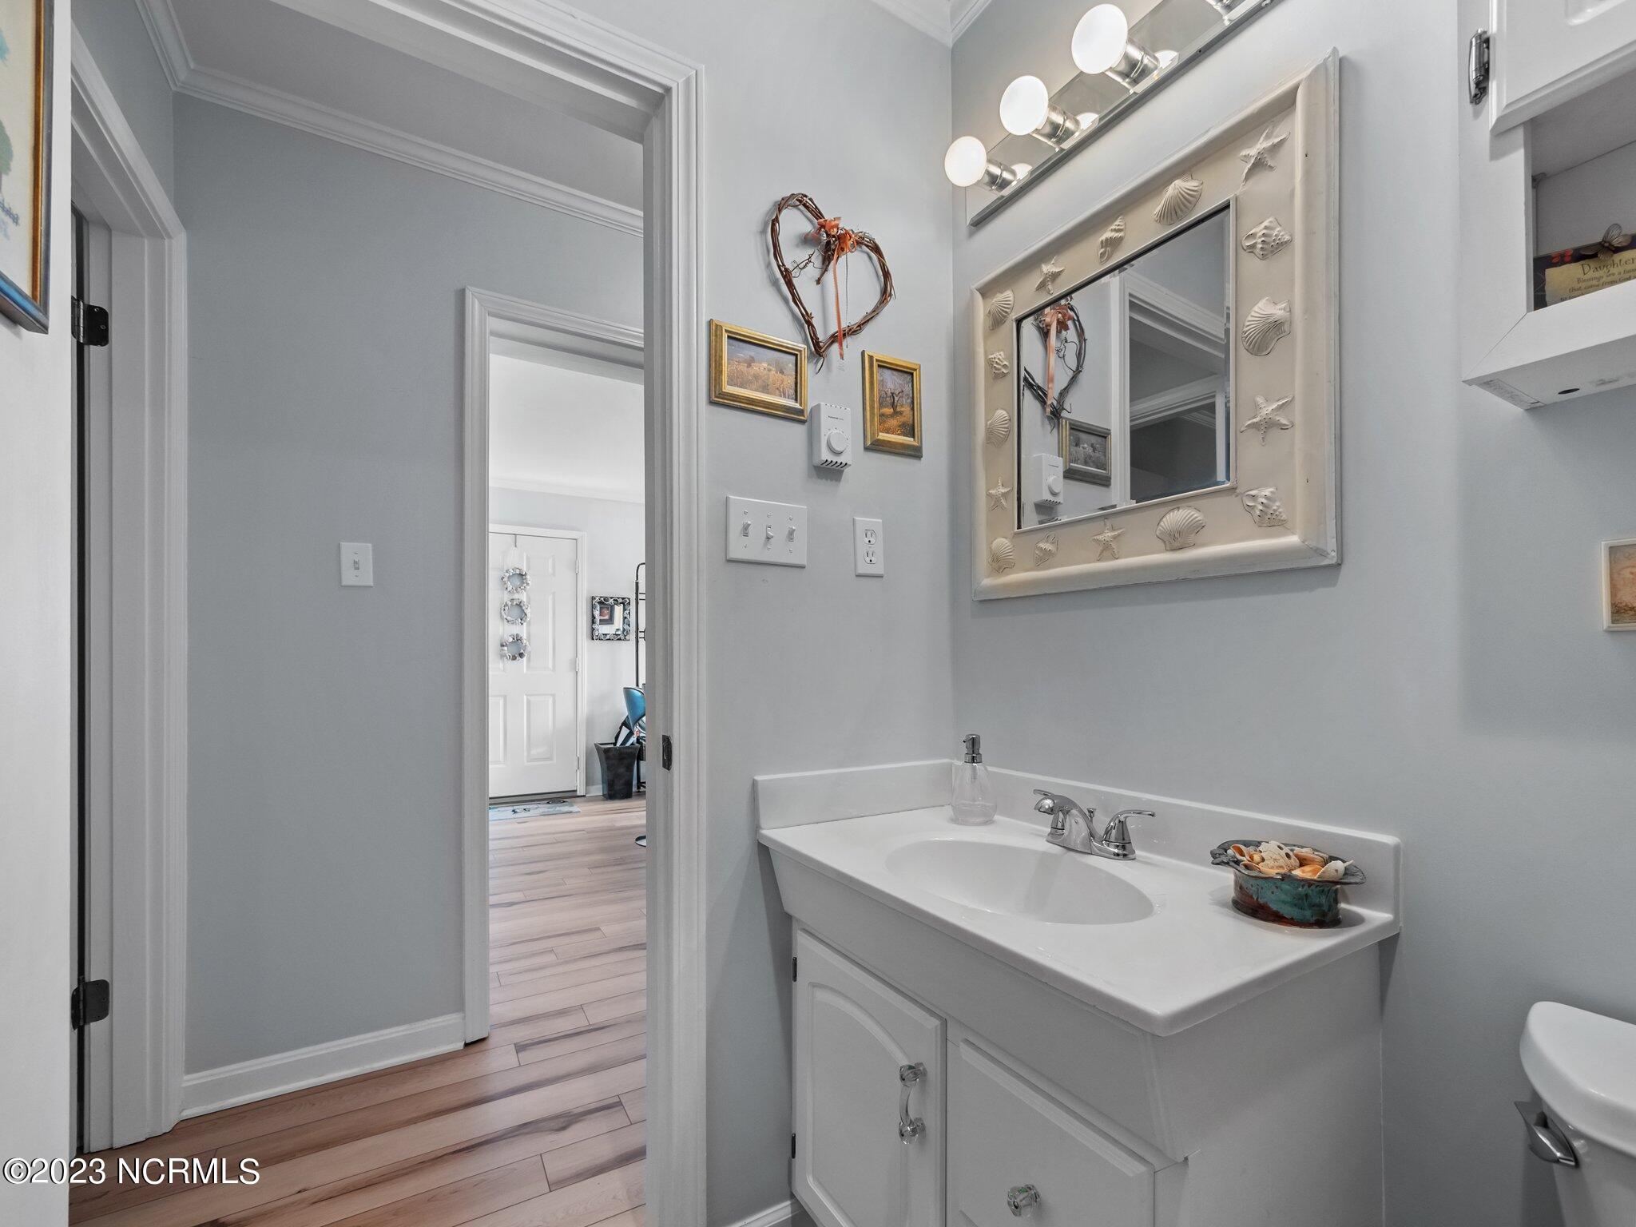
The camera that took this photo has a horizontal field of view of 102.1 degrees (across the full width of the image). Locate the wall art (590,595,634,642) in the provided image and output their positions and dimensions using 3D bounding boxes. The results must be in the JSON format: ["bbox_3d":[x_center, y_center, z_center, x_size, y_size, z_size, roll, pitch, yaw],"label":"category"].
[{"bbox_3d":[-1.716,0.045,5.520,0.312,0.352,0.030,1,-3,-31],"label":"wall art"}]

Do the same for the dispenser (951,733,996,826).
[{"bbox_3d":[0.302,0.314,1.275,0.083,0.164,0.083,-1,-2,37],"label":"dispenser"}]

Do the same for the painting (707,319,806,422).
[{"bbox_3d":[-0.103,-0.432,1.191,0.192,0.147,0.022,1,-3,-31],"label":"painting"}]

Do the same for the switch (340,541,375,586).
[{"bbox_3d":[-1.209,-0.127,1.735,0.071,0.115,0.018,1,-1,-29],"label":"switch"}]

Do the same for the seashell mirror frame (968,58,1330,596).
[{"bbox_3d":[0.477,-0.365,1.086,0.040,0.642,0.618,1,-3,-31],"label":"seashell mirror frame"}]

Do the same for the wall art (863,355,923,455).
[{"bbox_3d":[0.152,-0.423,1.340,0.140,0.192,0.020,1,-1,-29],"label":"wall art"}]

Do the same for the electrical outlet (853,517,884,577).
[{"bbox_3d":[0.103,-0.130,1.310,0.070,0.115,0.010,1,-3,-31],"label":"electrical outlet"}]

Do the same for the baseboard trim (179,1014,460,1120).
[{"bbox_3d":[-1.238,1.138,1.690,0.590,0.102,0.020,1,-1,-29],"label":"baseboard trim"}]

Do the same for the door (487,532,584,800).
[{"bbox_3d":[-2.385,0.406,5.235,0.920,2.050,0.050,1,-3,-31],"label":"door"}]

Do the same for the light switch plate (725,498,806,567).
[{"bbox_3d":[-0.093,-0.148,1.207,0.162,0.115,0.020,1,-1,-29],"label":"light switch plate"}]

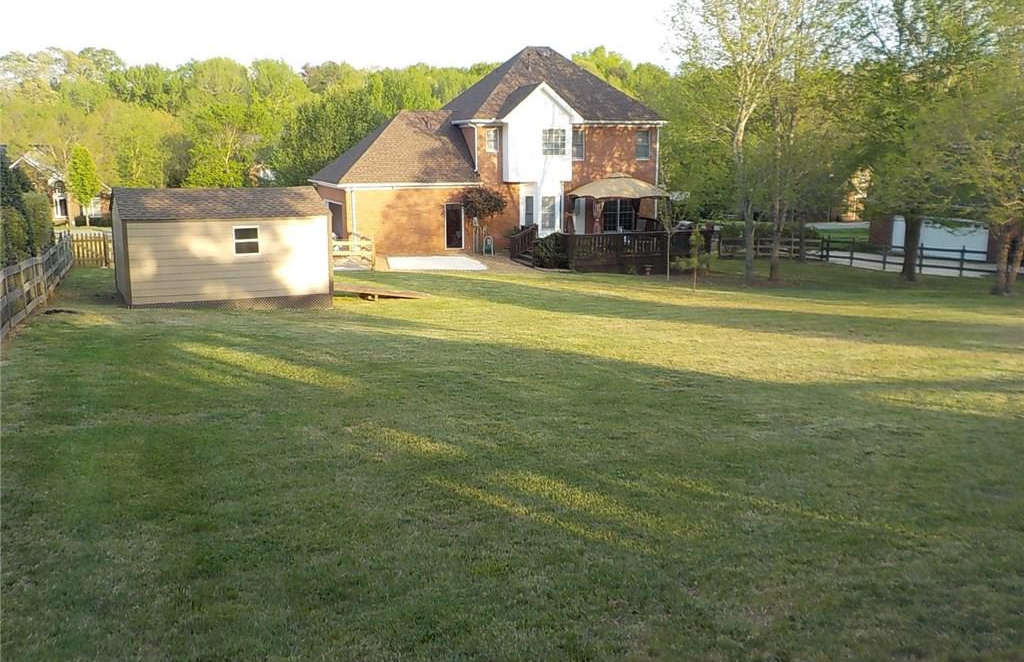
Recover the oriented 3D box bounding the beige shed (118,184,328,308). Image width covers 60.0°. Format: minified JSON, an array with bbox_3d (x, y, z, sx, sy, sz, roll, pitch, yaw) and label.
[{"bbox_3d":[-7.482,-2.180,22.958,4.949,3.004,3.200,-5,12,-28],"label":"beige shed"}]

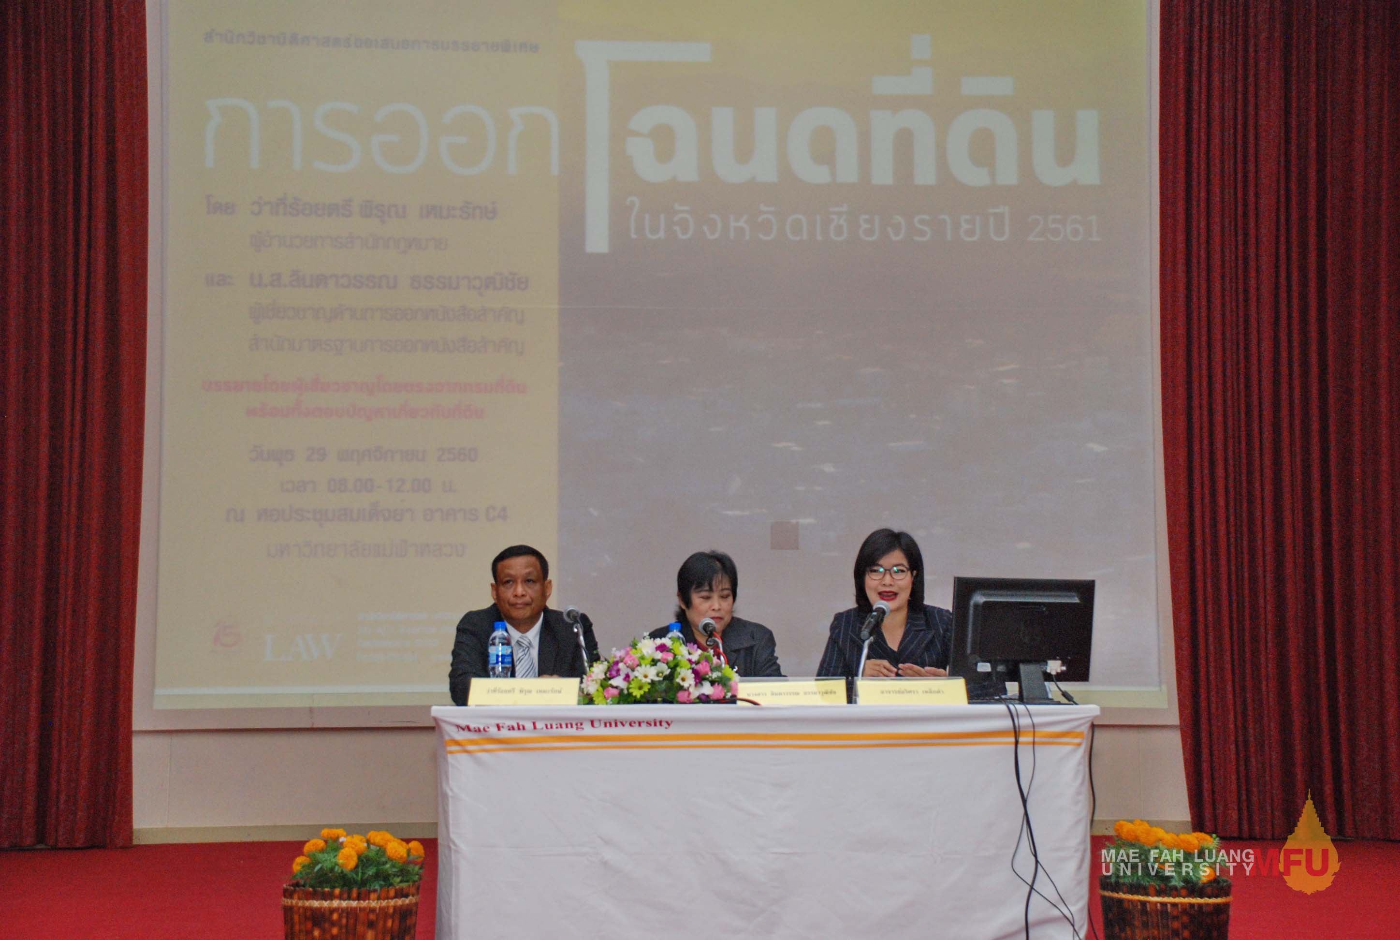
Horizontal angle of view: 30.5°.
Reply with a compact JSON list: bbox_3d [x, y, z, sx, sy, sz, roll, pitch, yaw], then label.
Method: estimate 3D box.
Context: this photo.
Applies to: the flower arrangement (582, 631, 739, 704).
[{"bbox_3d":[-0.114,0.567,7.359,0.450,0.210,0.300,0,-5,0],"label":"flower arrangement"}]

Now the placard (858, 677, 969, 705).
[{"bbox_3d":[0.596,0.622,7.223,0.310,0.078,0.065,0,-5,0],"label":"placard"}]

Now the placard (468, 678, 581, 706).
[{"bbox_3d":[-0.495,0.622,7.224,0.310,0.078,0.065,0,-5,0],"label":"placard"}]

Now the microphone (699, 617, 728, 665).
[{"bbox_3d":[0.065,0.556,7.480,0.150,0.260,0.190,1,-5,-10],"label":"microphone"}]

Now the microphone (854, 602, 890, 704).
[{"bbox_3d":[0.485,0.528,7.412,0.150,0.300,0.200,-2,-6,18],"label":"microphone"}]

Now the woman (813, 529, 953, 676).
[{"bbox_3d":[0.602,0.808,7.658,0.530,1.286,0.720,0,-5,0],"label":"woman"}]

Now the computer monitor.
[{"bbox_3d":[0.930,0.492,7.436,0.450,0.371,0.190,2,-6,-23],"label":"computer monitor"}]

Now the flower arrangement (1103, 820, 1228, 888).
[{"bbox_3d":[1.201,0.991,6.637,0.340,0.180,0.320,0,-5,0],"label":"flower arrangement"}]

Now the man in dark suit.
[{"bbox_3d":[-0.526,0.841,7.706,0.500,1.240,0.750,0,-5,0],"label":"man in dark suit"}]

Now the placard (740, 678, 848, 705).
[{"bbox_3d":[0.260,0.622,7.223,0.310,0.078,0.065,0,-5,0],"label":"placard"}]

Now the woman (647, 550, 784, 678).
[{"bbox_3d":[0.045,0.846,7.675,0.470,1.220,0.720,0,-5,-6],"label":"woman"}]

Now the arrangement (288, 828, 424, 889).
[{"bbox_3d":[-0.888,1.002,6.637,0.350,0.170,0.330,0,-5,0],"label":"arrangement"}]

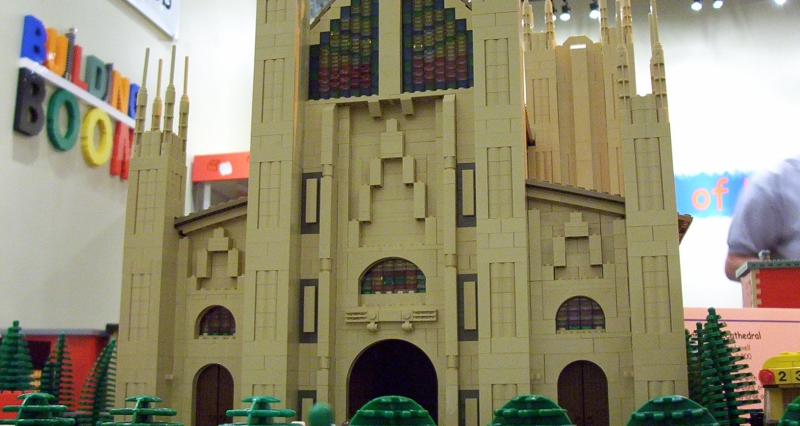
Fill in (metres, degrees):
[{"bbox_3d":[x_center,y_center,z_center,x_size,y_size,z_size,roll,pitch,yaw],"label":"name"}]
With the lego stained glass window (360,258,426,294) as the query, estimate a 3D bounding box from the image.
[{"bbox_3d":[-0.004,0.045,0.705,0.048,0.026,0.010,-3,-12,14],"label":"lego stained glass window"}]

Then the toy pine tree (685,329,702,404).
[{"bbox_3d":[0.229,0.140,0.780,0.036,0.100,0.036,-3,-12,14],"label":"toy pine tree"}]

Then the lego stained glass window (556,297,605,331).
[{"bbox_3d":[0.120,0.067,0.662,0.032,0.021,0.010,-3,-12,14],"label":"lego stained glass window"}]

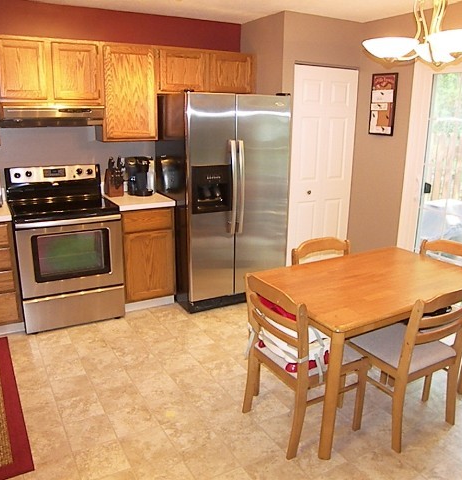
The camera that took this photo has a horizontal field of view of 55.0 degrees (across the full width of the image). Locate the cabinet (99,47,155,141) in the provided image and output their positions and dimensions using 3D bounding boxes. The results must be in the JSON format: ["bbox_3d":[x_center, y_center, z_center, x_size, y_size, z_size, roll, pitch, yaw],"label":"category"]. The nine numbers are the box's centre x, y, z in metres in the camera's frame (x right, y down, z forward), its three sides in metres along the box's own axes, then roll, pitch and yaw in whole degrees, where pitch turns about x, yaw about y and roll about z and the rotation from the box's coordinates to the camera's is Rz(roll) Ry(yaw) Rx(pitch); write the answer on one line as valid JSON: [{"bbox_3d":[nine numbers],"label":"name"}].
[{"bbox_3d":[-0.863,-1.199,3.658,0.449,0.740,0.325,-8,19,-27],"label":"cabinet"}]

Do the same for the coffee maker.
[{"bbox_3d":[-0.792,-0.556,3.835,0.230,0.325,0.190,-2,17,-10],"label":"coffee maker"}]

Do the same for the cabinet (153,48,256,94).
[{"bbox_3d":[-0.262,-1.468,3.905,0.912,0.350,0.325,-8,19,-27],"label":"cabinet"}]

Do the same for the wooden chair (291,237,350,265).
[{"bbox_3d":[0.689,0.459,2.785,0.440,0.865,0.480,-8,19,-27],"label":"wooden chair"}]

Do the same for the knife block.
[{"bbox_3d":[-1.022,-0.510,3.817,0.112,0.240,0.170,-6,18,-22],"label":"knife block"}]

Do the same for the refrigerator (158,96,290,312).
[{"bbox_3d":[-0.102,-0.369,3.957,0.900,1.763,0.838,-8,19,-27],"label":"refrigerator"}]

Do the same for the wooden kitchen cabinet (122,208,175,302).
[{"bbox_3d":[-0.802,0.087,3.916,0.457,0.883,0.620,-8,19,-27],"label":"wooden kitchen cabinet"}]

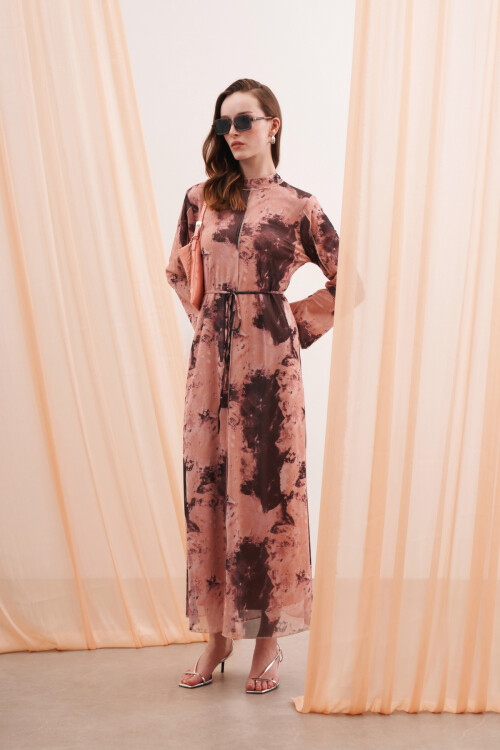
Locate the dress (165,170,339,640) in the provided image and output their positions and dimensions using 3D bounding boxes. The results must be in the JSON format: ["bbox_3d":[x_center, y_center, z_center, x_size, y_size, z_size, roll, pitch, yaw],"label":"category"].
[{"bbox_3d":[0.025,0.081,3.320,0.600,1.370,0.360,0,1,25],"label":"dress"}]

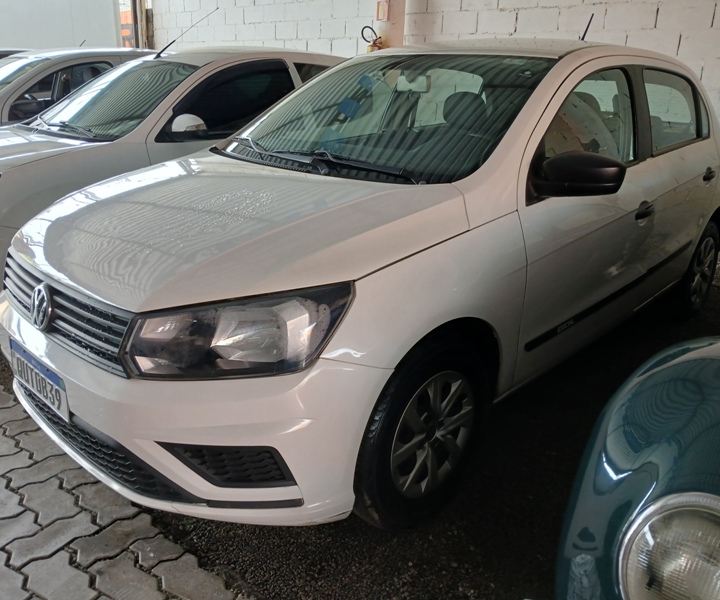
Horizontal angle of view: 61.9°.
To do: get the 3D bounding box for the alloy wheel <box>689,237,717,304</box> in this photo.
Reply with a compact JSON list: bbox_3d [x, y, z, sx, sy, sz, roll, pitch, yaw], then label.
[{"bbox_3d":[1.909,-0.179,3.479,0.160,0.402,0.402,18,26,41],"label":"alloy wheel"}]

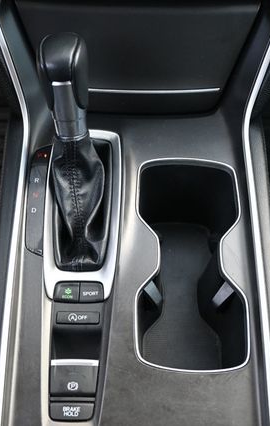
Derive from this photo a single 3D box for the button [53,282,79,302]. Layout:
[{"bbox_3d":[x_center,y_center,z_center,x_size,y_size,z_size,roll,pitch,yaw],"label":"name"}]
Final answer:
[{"bbox_3d":[-0.058,0.069,0.461,0.021,0.008,0.018,0,67,0],"label":"button"}]

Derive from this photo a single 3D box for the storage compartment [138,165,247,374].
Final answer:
[{"bbox_3d":[0.049,0.057,0.515,0.096,0.090,0.197,0,67,0],"label":"storage compartment"}]

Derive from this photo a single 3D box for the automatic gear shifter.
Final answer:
[{"bbox_3d":[-0.051,-0.050,0.442,0.054,0.130,0.164,0,67,0],"label":"automatic gear shifter"}]

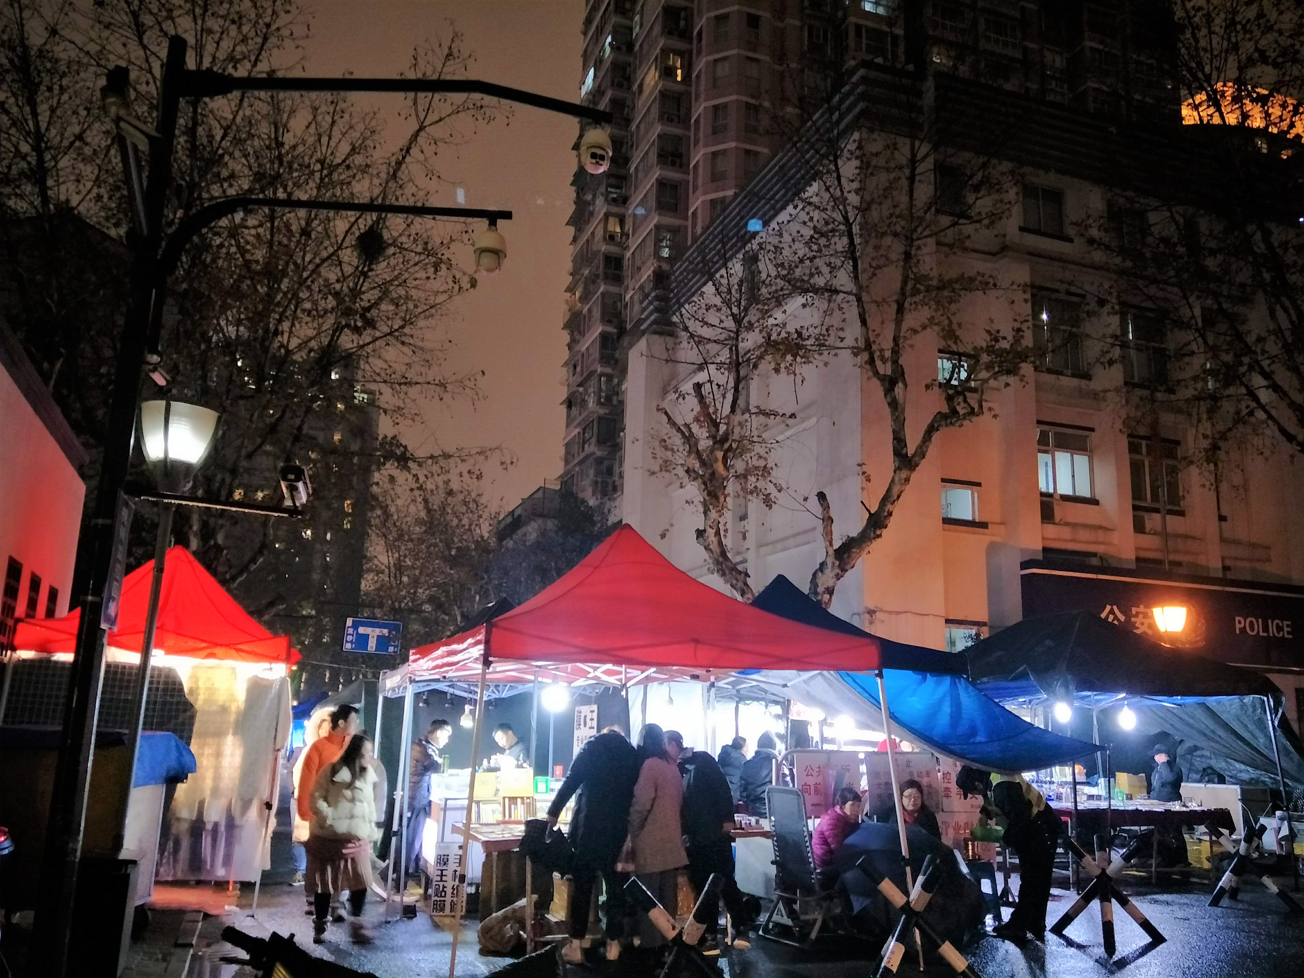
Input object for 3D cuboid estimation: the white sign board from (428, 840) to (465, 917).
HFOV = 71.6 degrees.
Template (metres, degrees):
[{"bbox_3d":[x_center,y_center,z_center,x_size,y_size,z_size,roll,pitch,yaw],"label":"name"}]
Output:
[{"bbox_3d":[-1.769,3.375,7.831,0.310,0.660,0.030,2,-13,-6],"label":"white sign board"}]

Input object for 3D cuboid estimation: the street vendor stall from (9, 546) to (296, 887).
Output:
[{"bbox_3d":[-4.400,2.020,8.100,2.100,3.000,2.200,7,-14,-19],"label":"street vendor stall"}]

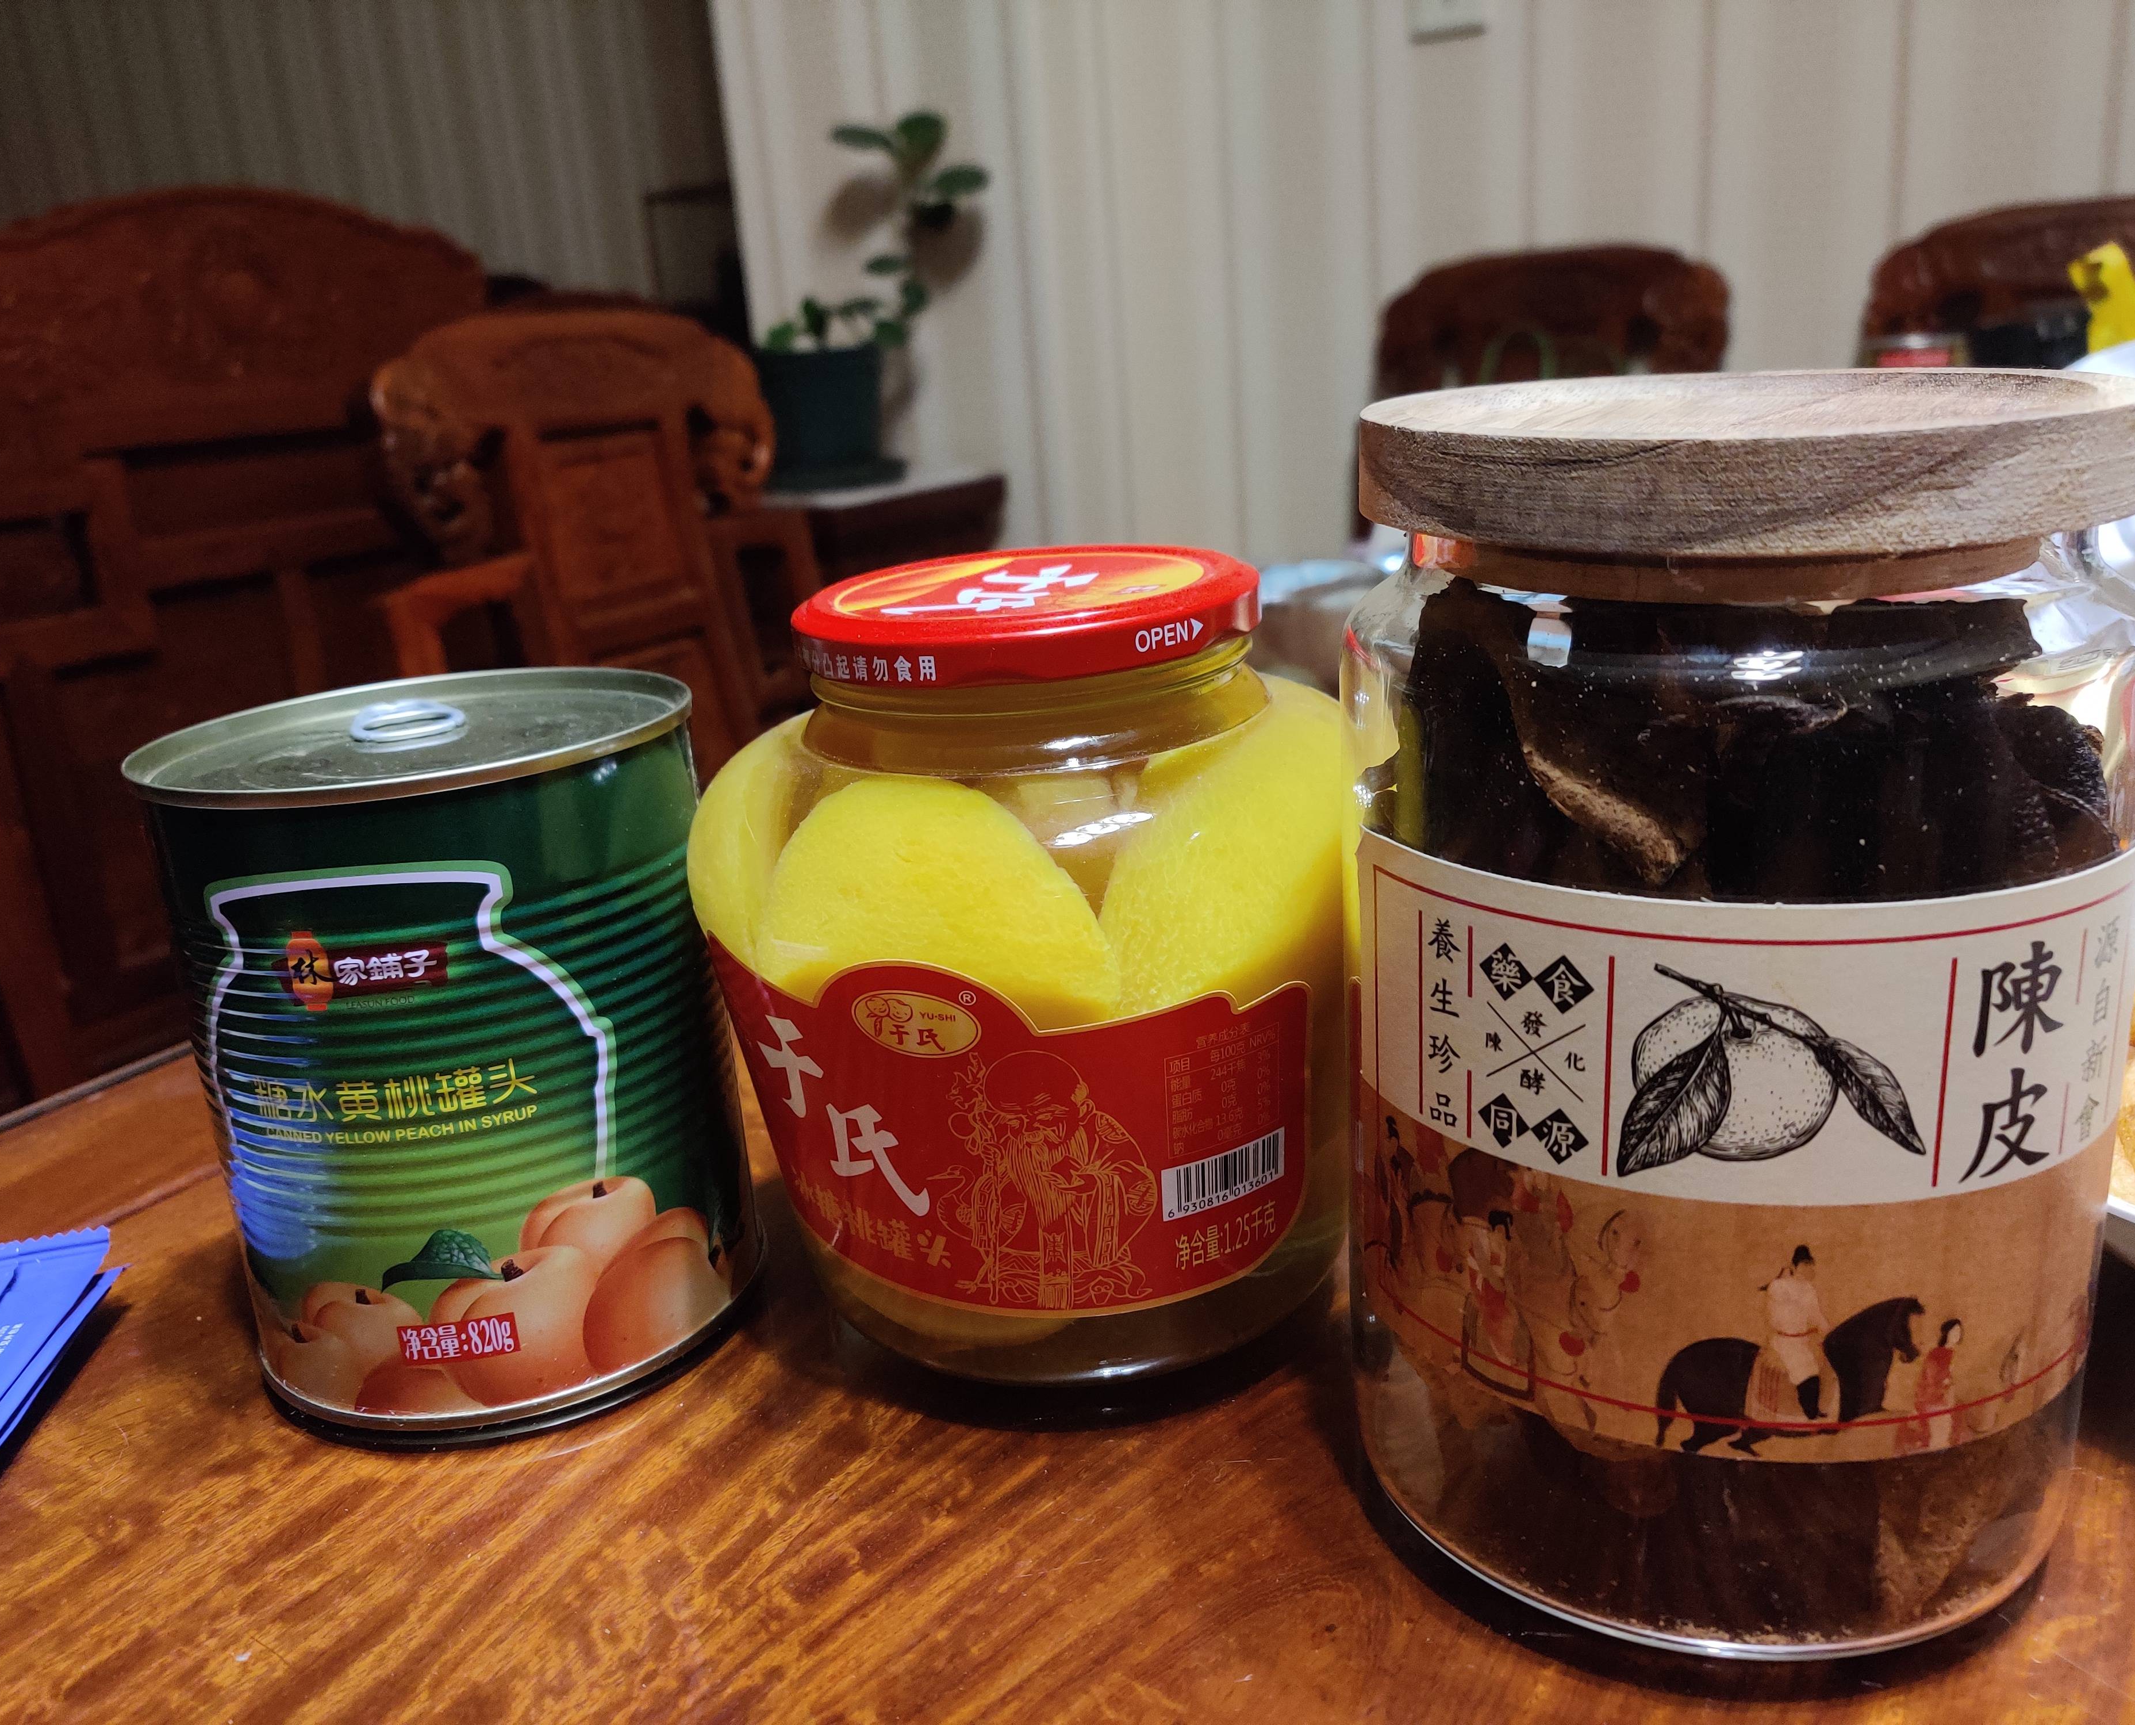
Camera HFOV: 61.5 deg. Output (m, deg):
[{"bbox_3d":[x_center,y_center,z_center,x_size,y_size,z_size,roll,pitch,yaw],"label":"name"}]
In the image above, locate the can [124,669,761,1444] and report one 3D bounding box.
[{"bbox_3d":[-0.119,0.031,0.358,0.102,0.121,0.102,-11,18,-19],"label":"can"}]

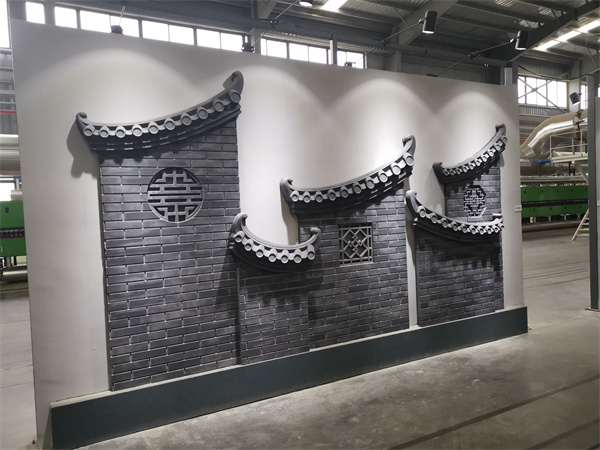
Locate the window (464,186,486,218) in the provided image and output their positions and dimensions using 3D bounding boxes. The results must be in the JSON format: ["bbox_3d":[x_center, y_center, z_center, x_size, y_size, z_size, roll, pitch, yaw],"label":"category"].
[{"bbox_3d":[1.909,-0.255,5.093,0.335,0.345,0.040,-3,2,-28],"label":"window"}]

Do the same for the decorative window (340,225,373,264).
[{"bbox_3d":[0.527,0.176,4.365,0.370,0.370,0.040,-3,2,-28],"label":"decorative window"}]

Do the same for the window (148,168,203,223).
[{"bbox_3d":[-0.924,-0.221,3.502,0.400,0.400,0.040,-3,2,-28],"label":"window"}]

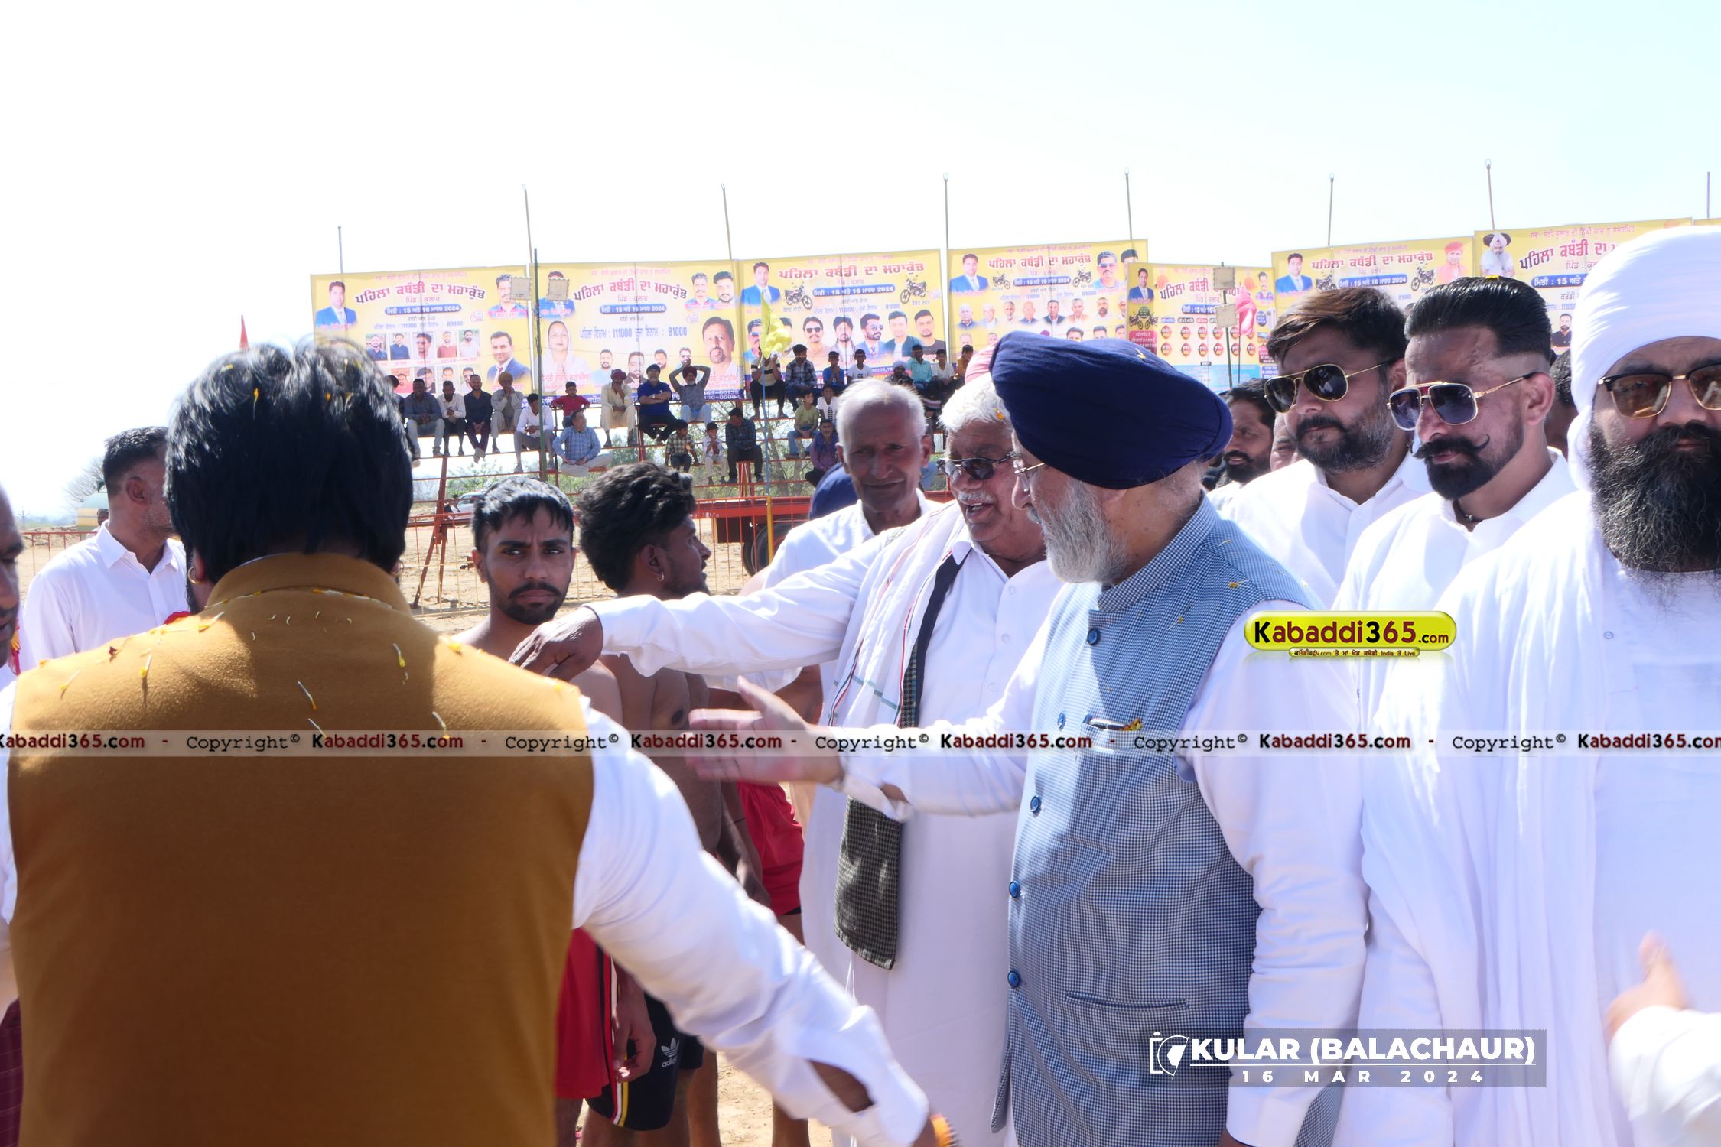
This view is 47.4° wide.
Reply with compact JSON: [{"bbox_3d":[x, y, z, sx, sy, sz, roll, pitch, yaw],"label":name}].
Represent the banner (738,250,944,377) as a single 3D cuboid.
[{"bbox_3d":[-0.280,-3.917,30.200,3.120,2.030,0.060,-3,3,-1],"label":"banner"}]

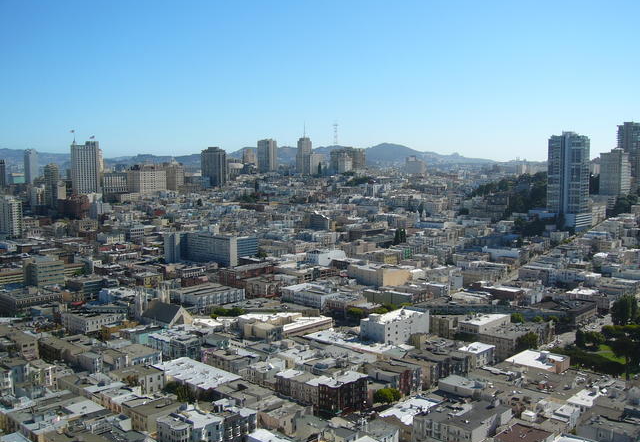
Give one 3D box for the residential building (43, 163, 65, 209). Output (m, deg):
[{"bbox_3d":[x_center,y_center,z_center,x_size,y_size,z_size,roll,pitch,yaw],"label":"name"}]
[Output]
[{"bbox_3d":[-406.680,-52.200,983.480,24.990,67.140,17.490,5,7,44],"label":"residential building"}]

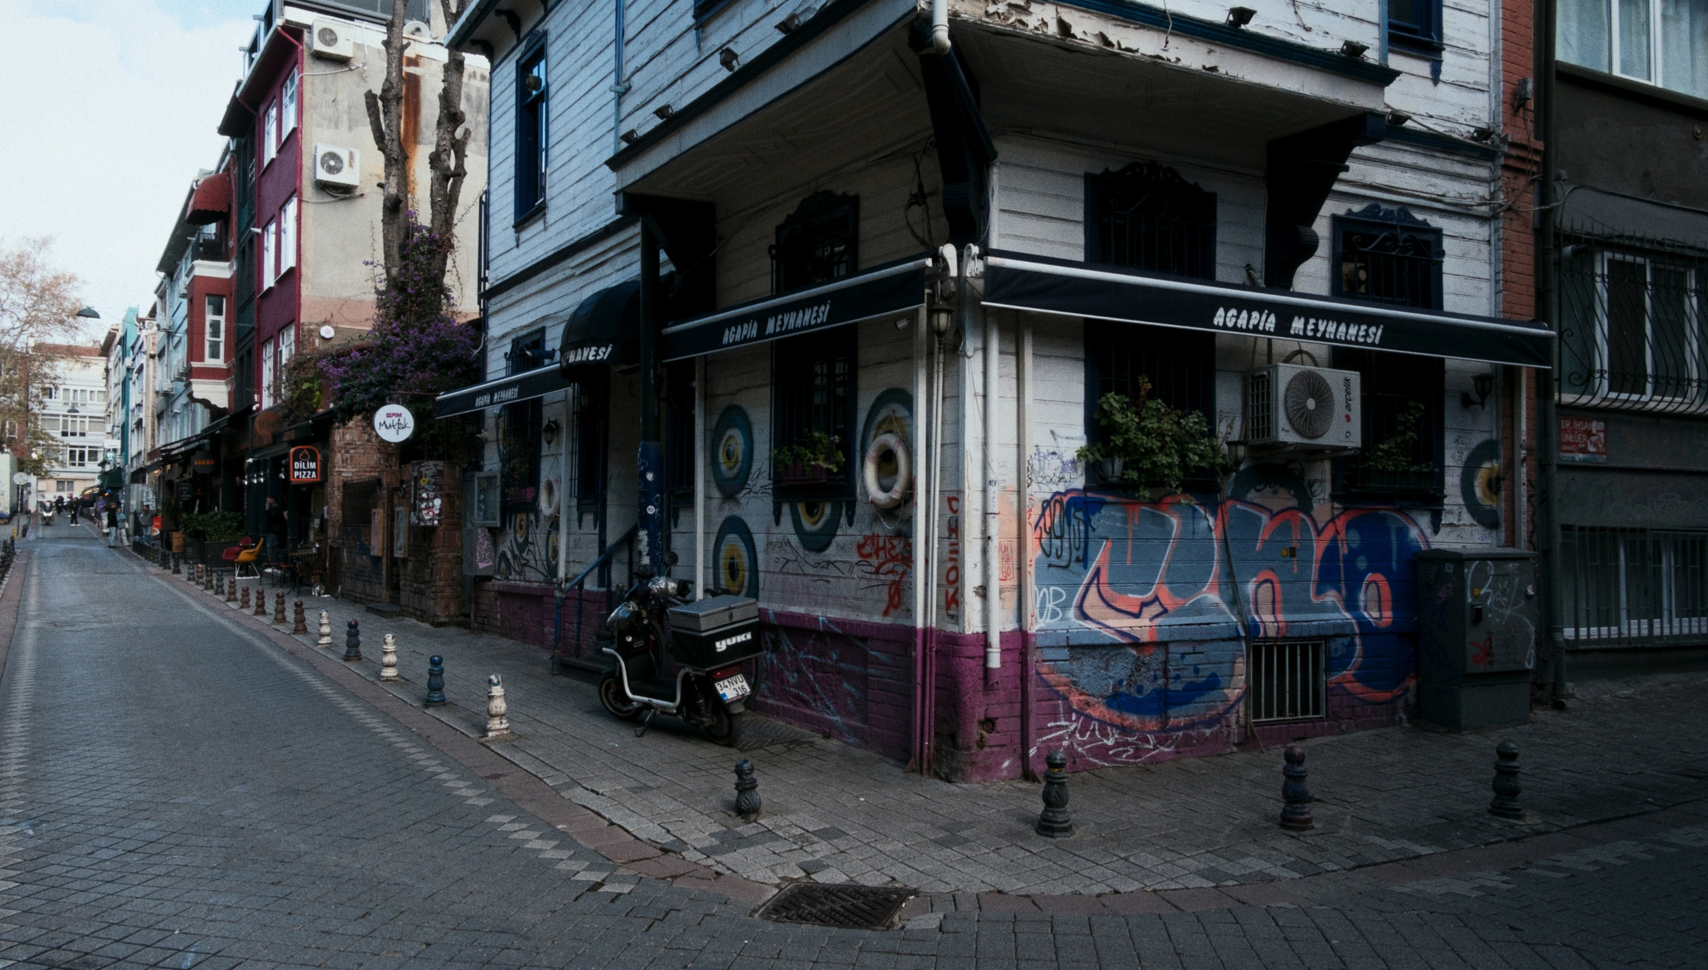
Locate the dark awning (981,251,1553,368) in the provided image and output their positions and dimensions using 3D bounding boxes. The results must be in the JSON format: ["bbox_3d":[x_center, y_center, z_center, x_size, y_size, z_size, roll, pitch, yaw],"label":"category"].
[{"bbox_3d":[3.194,-1.210,8.276,5.340,0.400,0.320,2,-3,-24],"label":"dark awning"}]

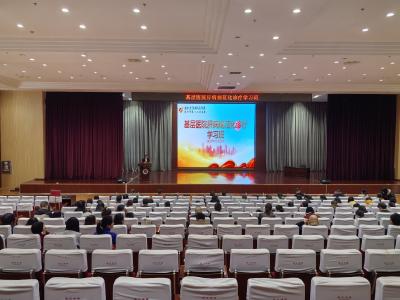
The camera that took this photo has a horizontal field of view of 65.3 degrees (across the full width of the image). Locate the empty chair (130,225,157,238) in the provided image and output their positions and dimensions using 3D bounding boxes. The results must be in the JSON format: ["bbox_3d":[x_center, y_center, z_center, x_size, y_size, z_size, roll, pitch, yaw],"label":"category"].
[{"bbox_3d":[-1.059,1.886,6.117,0.490,0.950,0.600,0,1,-1],"label":"empty chair"}]

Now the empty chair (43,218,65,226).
[{"bbox_3d":[-3.215,1.975,7.147,0.490,0.950,0.600,0,1,-1],"label":"empty chair"}]

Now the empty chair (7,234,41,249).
[{"bbox_3d":[-2.660,1.754,4.995,0.540,0.970,0.630,0,3,-1],"label":"empty chair"}]

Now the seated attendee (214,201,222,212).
[{"bbox_3d":[0.480,1.979,8.472,0.480,1.178,0.750,0,3,-1],"label":"seated attendee"}]

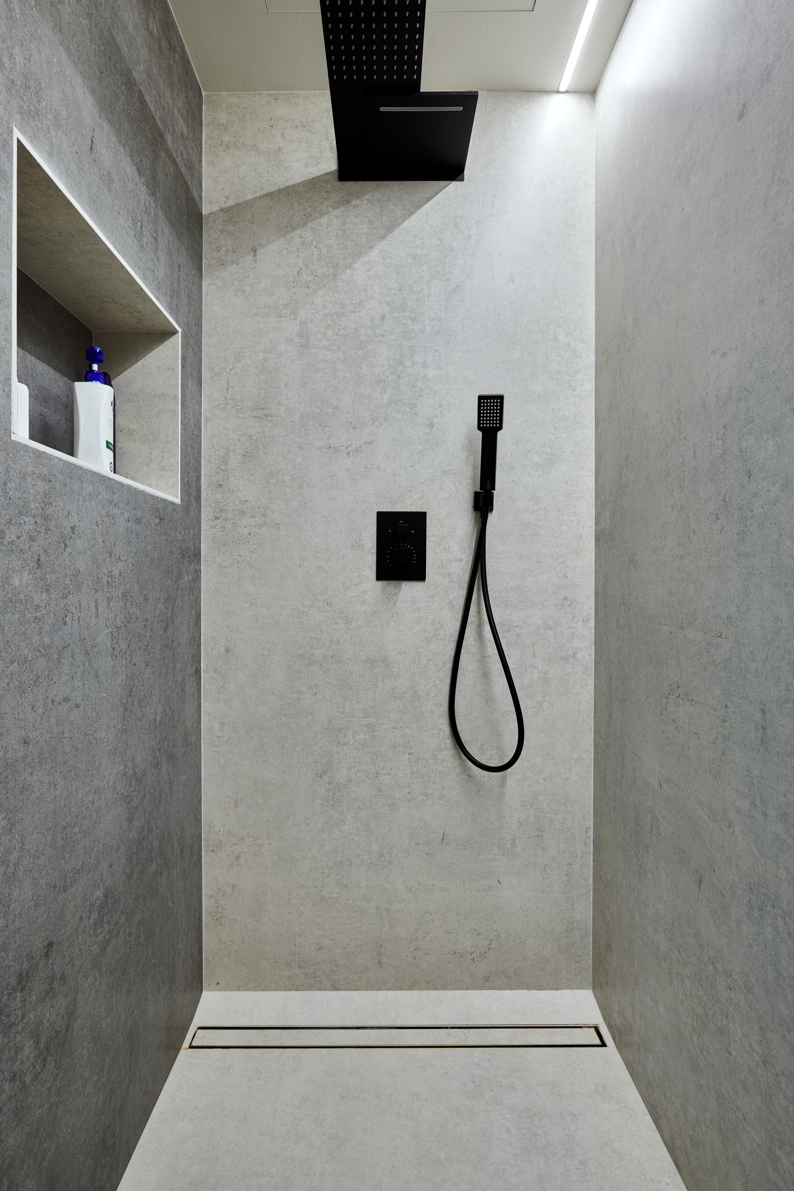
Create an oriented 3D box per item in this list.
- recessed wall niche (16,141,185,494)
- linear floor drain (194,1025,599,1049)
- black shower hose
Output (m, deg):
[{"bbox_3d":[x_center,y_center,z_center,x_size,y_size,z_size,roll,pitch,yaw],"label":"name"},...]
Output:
[{"bbox_3d":[-0.585,-0.399,0.991,0.196,0.392,0.567,0,0,-1],"label":"recessed wall niche"},{"bbox_3d":[0.002,1.039,1.313,0.952,0.020,0.061,0,0,-1],"label":"linear floor drain"},{"bbox_3d":[0.221,0.091,1.378,0.184,0.682,0.085,0,0,-1],"label":"black shower hose"}]

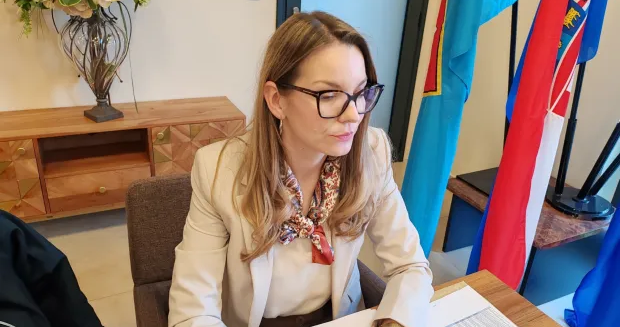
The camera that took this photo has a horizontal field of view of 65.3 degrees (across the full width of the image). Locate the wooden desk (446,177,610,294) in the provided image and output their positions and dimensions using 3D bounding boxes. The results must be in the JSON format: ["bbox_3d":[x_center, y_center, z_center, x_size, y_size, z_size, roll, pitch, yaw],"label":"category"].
[{"bbox_3d":[1.032,0.336,2.359,0.580,0.395,0.590,-9,28,-25],"label":"wooden desk"}]

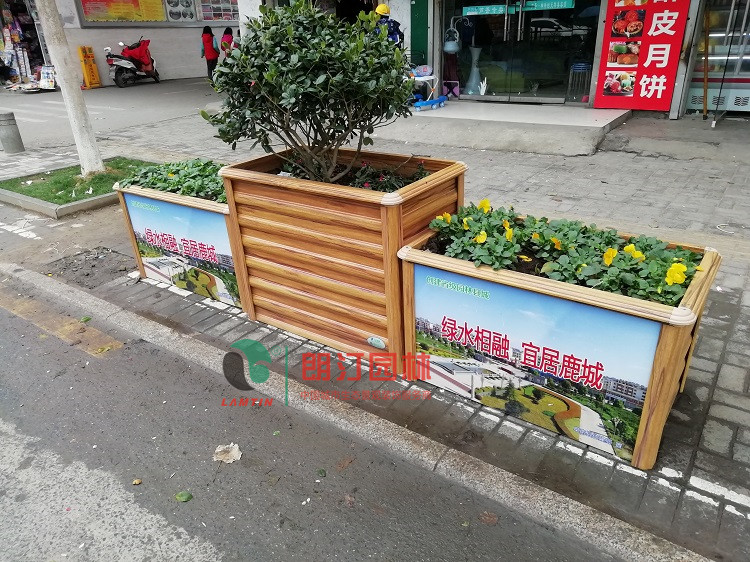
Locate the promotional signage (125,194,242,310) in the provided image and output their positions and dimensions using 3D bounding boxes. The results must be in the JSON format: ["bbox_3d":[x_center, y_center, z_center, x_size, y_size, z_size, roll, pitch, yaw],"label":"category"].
[{"bbox_3d":[-1.119,-0.190,3.275,0.898,0.550,0.029,14,30,32],"label":"promotional signage"}]

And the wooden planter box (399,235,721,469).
[{"bbox_3d":[0.652,0.133,2.142,1.012,0.672,0.555,15,32,33],"label":"wooden planter box"}]

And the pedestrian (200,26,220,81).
[{"bbox_3d":[-4.799,-6.642,16.551,0.500,1.530,0.320,-5,25,-7],"label":"pedestrian"}]

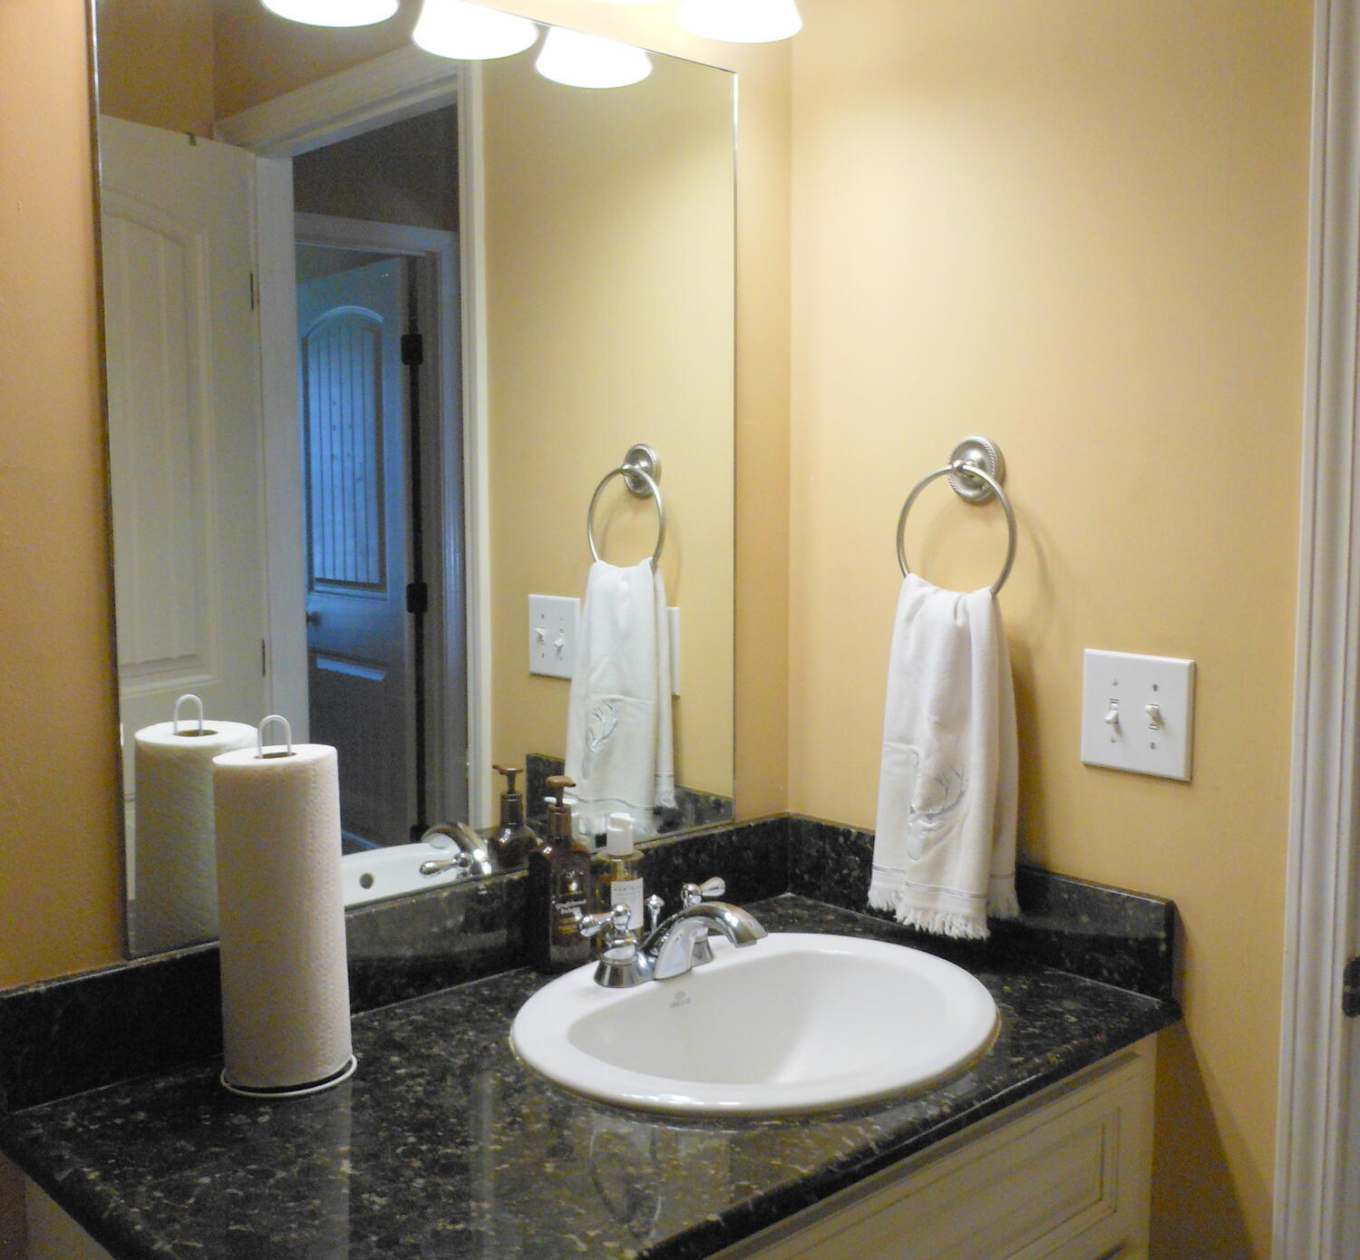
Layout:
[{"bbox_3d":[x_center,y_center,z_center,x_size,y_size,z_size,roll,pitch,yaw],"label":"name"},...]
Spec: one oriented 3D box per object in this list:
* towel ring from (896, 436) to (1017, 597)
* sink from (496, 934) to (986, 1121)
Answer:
[{"bbox_3d":[0.313,-0.118,1.616,0.062,0.189,0.161,-6,8,-43],"label":"towel ring"},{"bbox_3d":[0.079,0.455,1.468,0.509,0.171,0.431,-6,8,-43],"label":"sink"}]

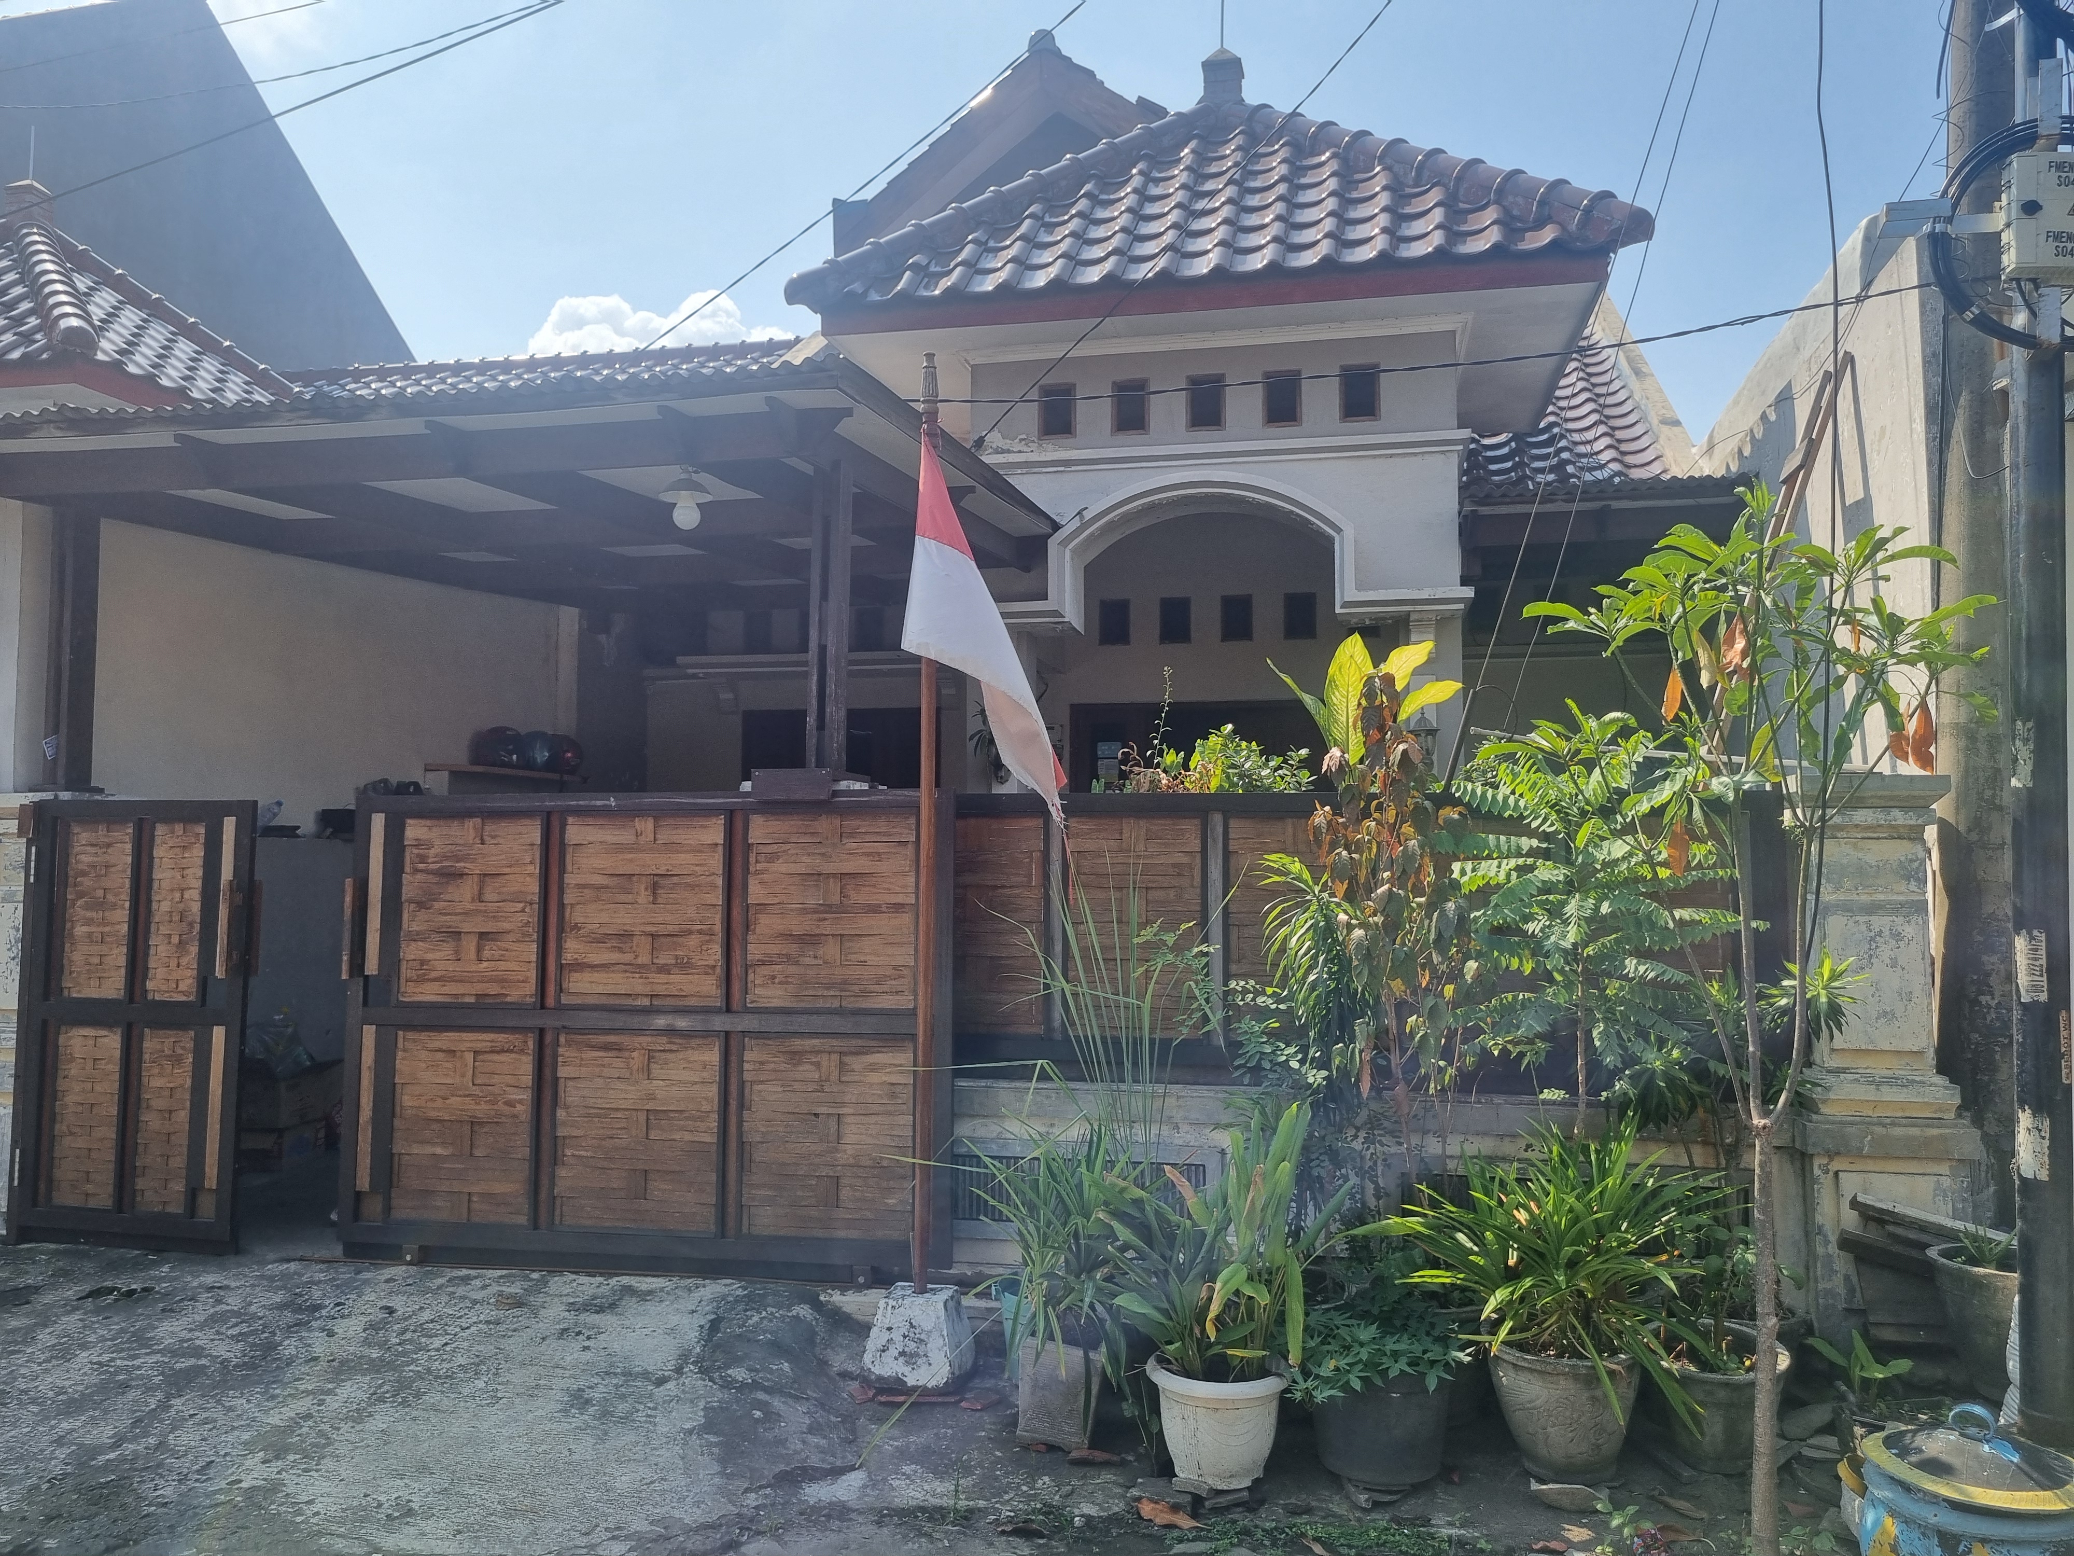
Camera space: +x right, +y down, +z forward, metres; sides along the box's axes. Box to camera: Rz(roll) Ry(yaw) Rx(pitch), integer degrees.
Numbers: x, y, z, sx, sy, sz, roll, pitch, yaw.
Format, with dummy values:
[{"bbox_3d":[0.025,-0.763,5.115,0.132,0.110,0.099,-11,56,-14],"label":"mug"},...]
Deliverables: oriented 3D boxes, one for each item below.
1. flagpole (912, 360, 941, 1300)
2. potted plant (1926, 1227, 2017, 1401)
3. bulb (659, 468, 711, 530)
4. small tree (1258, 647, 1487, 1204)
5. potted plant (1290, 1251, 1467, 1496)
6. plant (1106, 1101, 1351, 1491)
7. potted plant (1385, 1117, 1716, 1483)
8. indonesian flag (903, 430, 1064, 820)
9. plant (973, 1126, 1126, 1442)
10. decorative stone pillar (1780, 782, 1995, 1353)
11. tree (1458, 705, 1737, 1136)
[{"bbox_3d":[-0.334,0.114,4.722,0.045,2.864,0.045,0,-4,0],"label":"flagpole"},{"bbox_3d":[2.766,1.533,4.450,0.430,0.499,0.430,0,-4,0],"label":"potted plant"},{"bbox_3d":[-1.377,-1.091,6.100,0.190,0.251,0.190,0,-4,0],"label":"bulb"},{"bbox_3d":[0.985,0.539,4.591,0.636,1.939,0.600,0,-4,0],"label":"small tree"},{"bbox_3d":[0.874,1.514,3.980,0.438,0.603,0.440,0,-4,0],"label":"potted plant"},{"bbox_3d":[0.485,1.307,3.950,0.602,0.963,0.560,0,-4,0],"label":"plant"},{"bbox_3d":[1.326,1.341,4.020,0.831,0.927,0.780,0,-4,0],"label":"potted plant"},{"bbox_3d":[-0.160,-0.463,4.660,0.465,1.173,0.250,0,-4,0],"label":"indonesian flag"},{"bbox_3d":[0.042,1.378,4.220,0.400,0.853,0.420,0,-4,0],"label":"plant"},{"bbox_3d":[2.630,0.863,4.812,0.500,1.765,0.500,0,-4,12],"label":"decorative stone pillar"},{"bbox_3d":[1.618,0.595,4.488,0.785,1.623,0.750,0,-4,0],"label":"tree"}]

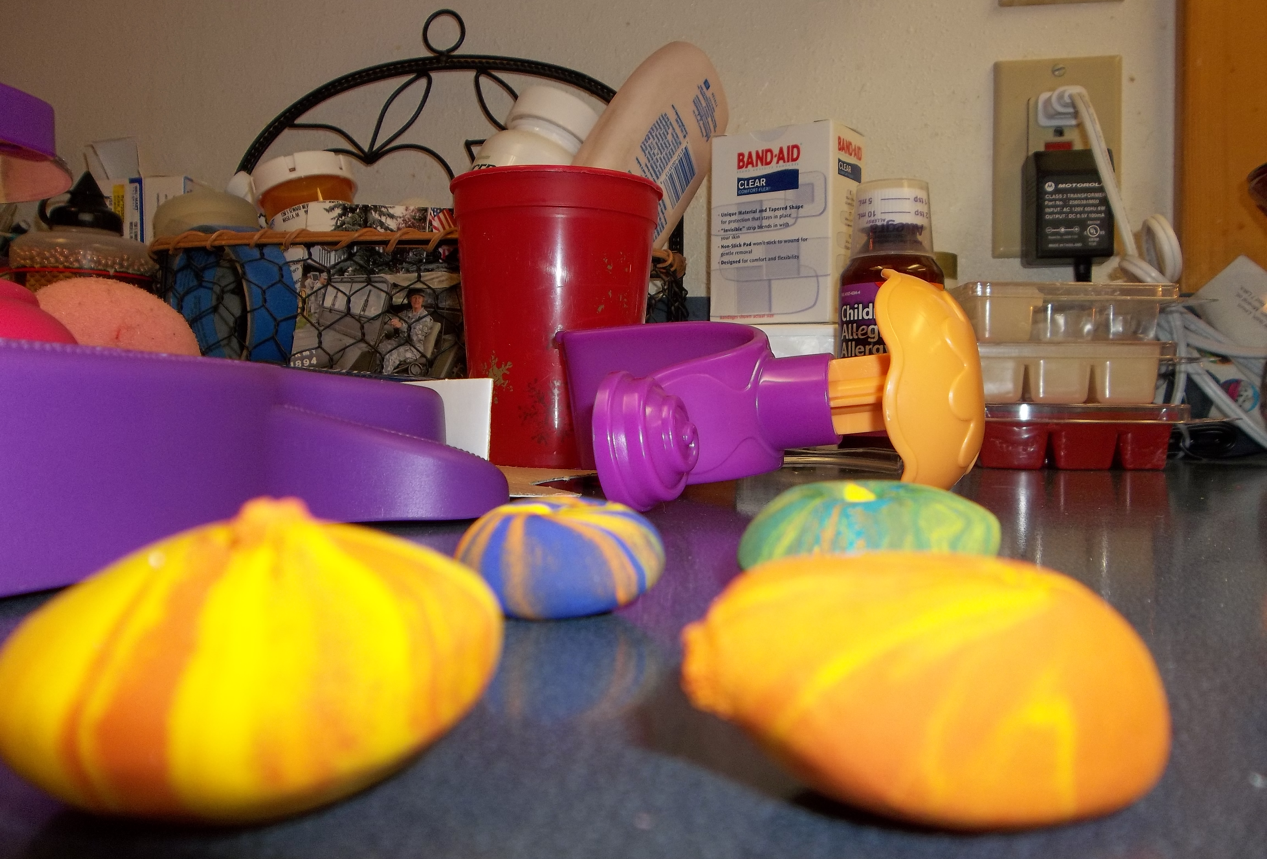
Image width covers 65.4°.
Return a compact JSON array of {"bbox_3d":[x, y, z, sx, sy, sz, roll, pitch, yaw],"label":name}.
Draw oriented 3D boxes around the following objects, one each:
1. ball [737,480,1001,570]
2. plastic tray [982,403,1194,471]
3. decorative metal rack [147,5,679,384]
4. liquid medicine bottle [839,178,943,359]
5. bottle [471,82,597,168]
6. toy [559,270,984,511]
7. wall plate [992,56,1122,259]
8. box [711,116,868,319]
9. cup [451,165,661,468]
[{"bbox_3d":[0.030,0.014,0.124,0.032,0.017,0.032,1,1,0],"label":"ball"},{"bbox_3d":[0.223,0.004,0.522,0.107,0.031,0.072,1,1,2],"label":"plastic tray"},{"bbox_3d":[-0.124,-0.118,0.536,0.297,0.269,0.125,1,1,9],"label":"decorative metal rack"},{"bbox_3d":[0.126,-0.057,0.478,0.050,0.126,0.050,1,1,12],"label":"liquid medicine bottle"},{"bbox_3d":[-0.063,-0.129,0.545,0.062,0.112,0.062,24,-6,0],"label":"bottle"},{"bbox_3d":[0.040,-0.015,0.295,0.131,0.070,0.125,1,1,7],"label":"toy"},{"bbox_3d":[0.244,-0.155,0.566,0.070,0.114,0.010,1,1,9],"label":"wall plate"},{"bbox_3d":[0.084,-0.106,0.538,0.068,0.103,0.045,1,1,34],"label":"box"},{"bbox_3d":[-0.031,-0.042,0.402,0.086,0.111,0.086,1,1,0],"label":"cup"}]

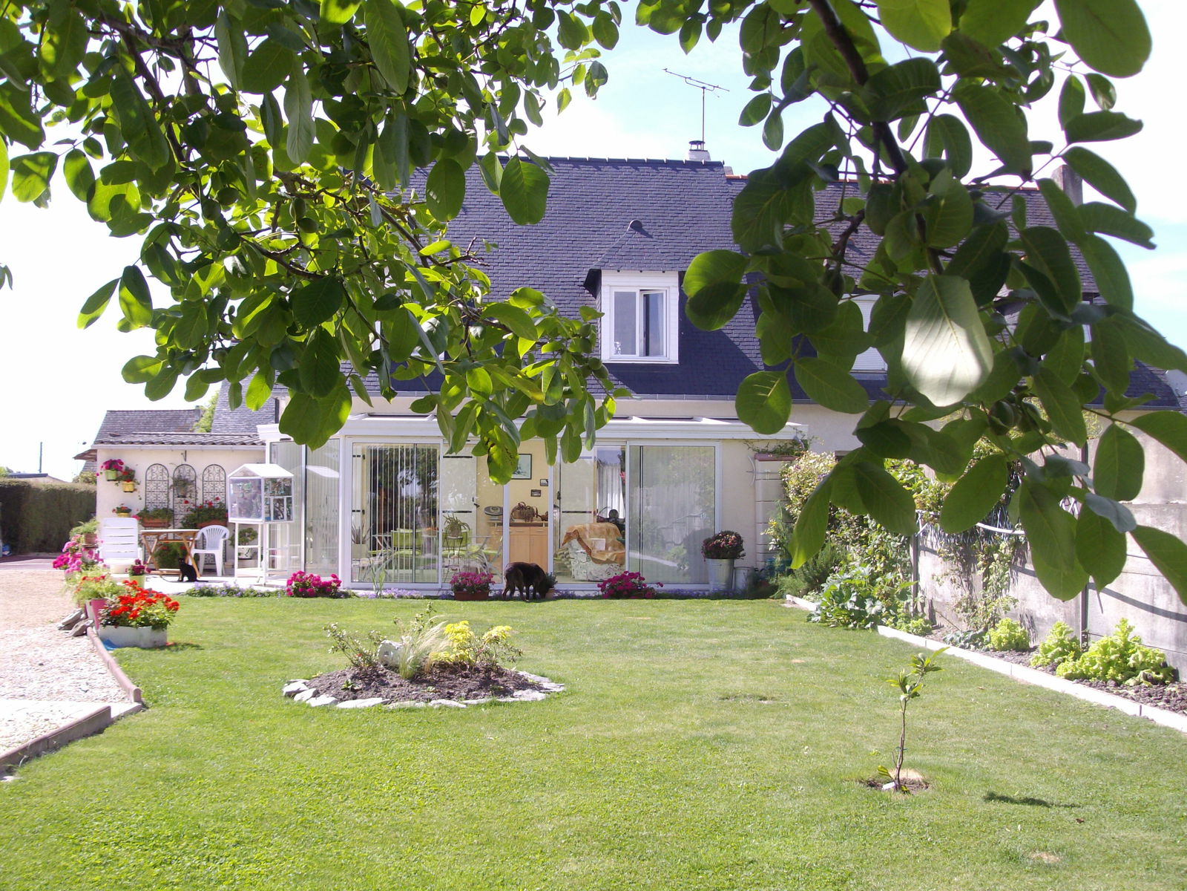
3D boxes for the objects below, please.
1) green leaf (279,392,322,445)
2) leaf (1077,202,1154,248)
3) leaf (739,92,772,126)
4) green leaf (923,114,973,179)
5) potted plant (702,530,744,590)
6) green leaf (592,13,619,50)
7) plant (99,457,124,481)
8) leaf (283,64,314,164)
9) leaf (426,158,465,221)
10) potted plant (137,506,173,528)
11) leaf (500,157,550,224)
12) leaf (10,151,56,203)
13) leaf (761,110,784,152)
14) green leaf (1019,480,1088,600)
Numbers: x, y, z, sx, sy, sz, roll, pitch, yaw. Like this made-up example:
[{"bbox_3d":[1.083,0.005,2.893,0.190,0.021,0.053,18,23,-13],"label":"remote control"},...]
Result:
[{"bbox_3d":[-0.641,-0.062,2.700,0.093,0.122,0.035,7,-2,0],"label":"green leaf"},{"bbox_3d":[0.643,-0.270,1.520,0.105,0.042,0.038,24,0,0],"label":"leaf"},{"bbox_3d":[0.314,-0.650,2.393,0.086,0.050,0.030,-43,6,16],"label":"leaf"},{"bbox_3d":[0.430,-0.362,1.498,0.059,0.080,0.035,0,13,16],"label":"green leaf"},{"bbox_3d":[1.898,1.695,18.050,0.620,0.900,0.600,0,-3,-6],"label":"potted plant"},{"bbox_3d":[0.028,-0.924,2.750,0.058,0.094,0.030,-13,0,5],"label":"green leaf"},{"bbox_3d":[-7.973,0.399,20.450,0.390,0.380,0.320,0,-2,-3],"label":"plant"},{"bbox_3d":[-0.427,-0.480,1.788,0.046,0.148,0.035,1,15,-14],"label":"leaf"},{"bbox_3d":[-0.336,-0.580,2.800,0.091,0.140,0.035,0,-2,-3],"label":"leaf"},{"bbox_3d":[-7.340,1.205,20.700,0.600,0.370,0.310,0,-2,-5],"label":"potted plant"},{"bbox_3d":[-0.117,-0.434,2.100,0.082,0.126,0.035,-9,0,-1],"label":"leaf"},{"bbox_3d":[-1.226,-0.587,2.700,0.098,0.112,0.050,1,-2,-11],"label":"leaf"},{"bbox_3d":[0.348,-0.612,2.399,0.043,0.083,0.030,6,15,7],"label":"leaf"},{"bbox_3d":[0.520,0.109,1.420,0.062,0.153,0.035,-19,0,18],"label":"green leaf"}]

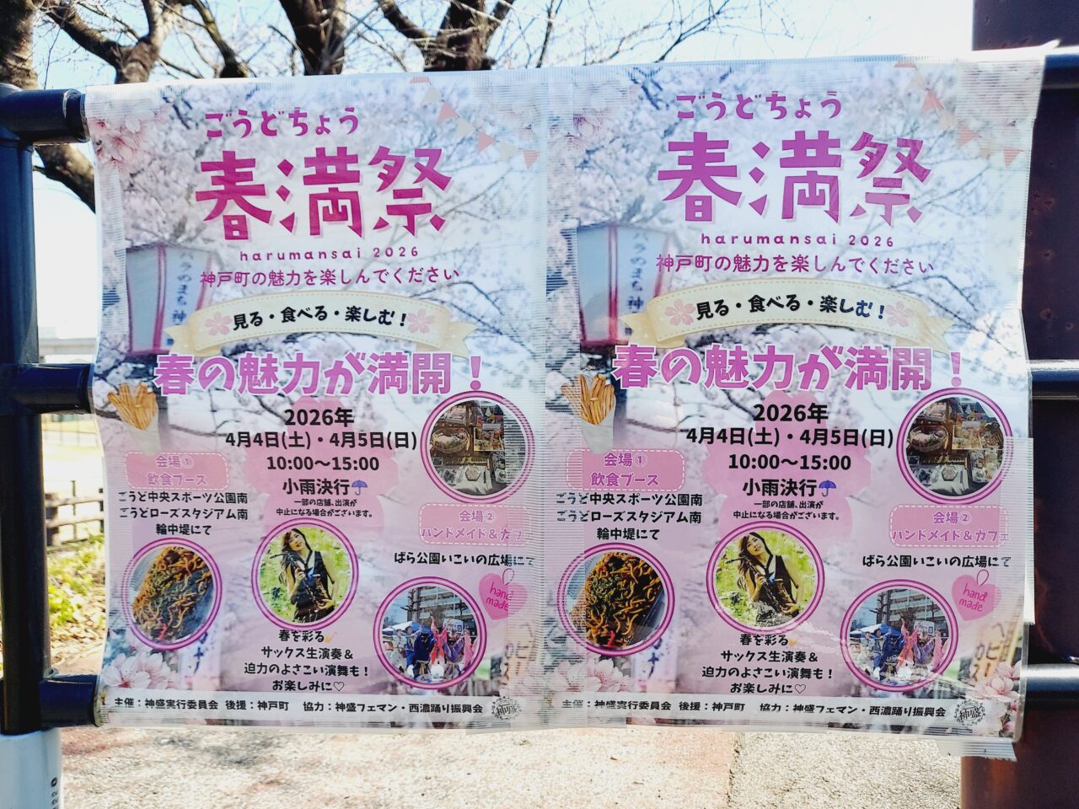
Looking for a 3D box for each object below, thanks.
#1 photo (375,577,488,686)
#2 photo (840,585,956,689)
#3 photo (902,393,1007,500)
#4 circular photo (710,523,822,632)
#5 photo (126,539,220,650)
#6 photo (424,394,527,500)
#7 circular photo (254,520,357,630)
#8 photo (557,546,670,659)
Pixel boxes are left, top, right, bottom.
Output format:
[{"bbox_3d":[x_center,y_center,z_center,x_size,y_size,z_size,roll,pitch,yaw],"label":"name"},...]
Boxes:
[{"bbox_3d":[-0.071,0.148,0.502,0.071,0.071,0.005,0,1,3],"label":"photo"},{"bbox_3d":[0.225,0.145,0.488,0.071,0.071,0.005,0,3,2],"label":"photo"},{"bbox_3d":[0.257,0.026,0.482,0.068,0.068,0.005,0,1,0],"label":"photo"},{"bbox_3d":[0.141,0.109,0.487,0.071,0.071,0.005,0,3,2],"label":"circular photo"},{"bbox_3d":[-0.245,0.125,0.517,0.069,0.071,0.005,0,-5,6],"label":"photo"},{"bbox_3d":[-0.040,0.028,0.497,0.068,0.068,0.005,0,1,6],"label":"photo"},{"bbox_3d":[-0.153,0.111,0.508,0.070,0.071,0.005,0,-2,5],"label":"circular photo"},{"bbox_3d":[0.048,0.123,0.492,0.071,0.071,0.005,0,3,4],"label":"photo"}]

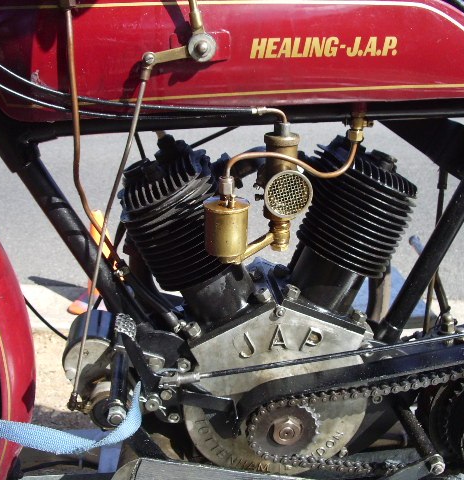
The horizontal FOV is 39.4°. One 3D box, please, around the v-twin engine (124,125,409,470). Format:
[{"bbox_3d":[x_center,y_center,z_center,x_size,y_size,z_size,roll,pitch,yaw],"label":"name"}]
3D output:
[{"bbox_3d":[0.047,0.090,0.822,0.360,0.455,0.220,-3,21,-9],"label":"v-twin engine"}]

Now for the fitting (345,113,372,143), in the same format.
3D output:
[{"bbox_3d":[0.140,-0.124,0.715,0.027,0.034,0.022,-3,21,-9],"label":"fitting"}]

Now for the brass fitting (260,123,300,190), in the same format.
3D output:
[{"bbox_3d":[0.053,-0.094,0.717,0.041,0.070,0.041,-3,21,-9],"label":"brass fitting"}]

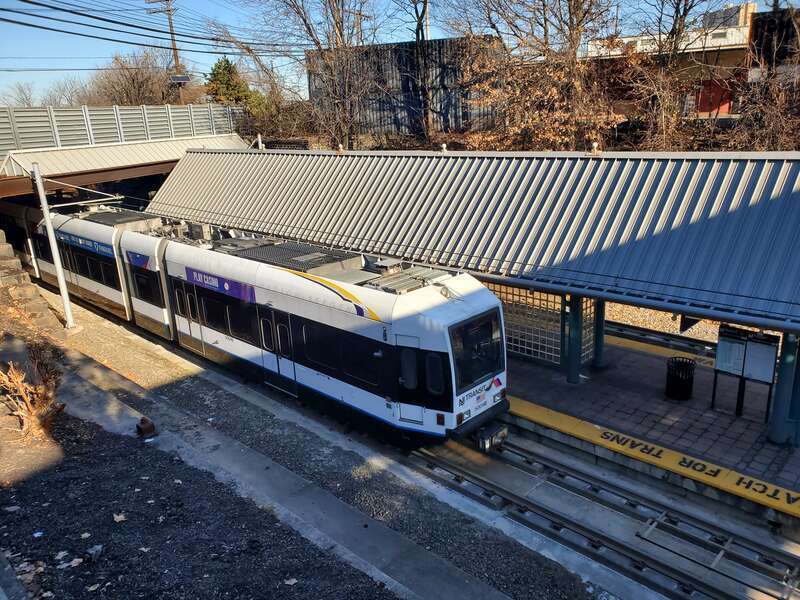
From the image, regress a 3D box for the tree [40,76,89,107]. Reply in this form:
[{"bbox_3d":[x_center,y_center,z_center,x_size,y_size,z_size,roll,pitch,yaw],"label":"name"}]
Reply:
[{"bbox_3d":[-31.675,-17.771,57.510,4.600,6.800,4.400,-11,19,-26],"label":"tree"}]

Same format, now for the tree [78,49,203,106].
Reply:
[{"bbox_3d":[-20.990,-16.369,49.317,9.400,7.920,8.200,-9,18,-20],"label":"tree"}]

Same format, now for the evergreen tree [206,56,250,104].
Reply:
[{"bbox_3d":[-11.861,-13.775,42.276,3.300,6.240,3.200,-7,18,-13],"label":"evergreen tree"}]

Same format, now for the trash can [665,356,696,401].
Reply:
[{"bbox_3d":[6.765,1.903,14.485,0.635,0.855,0.635,6,19,26],"label":"trash can"}]

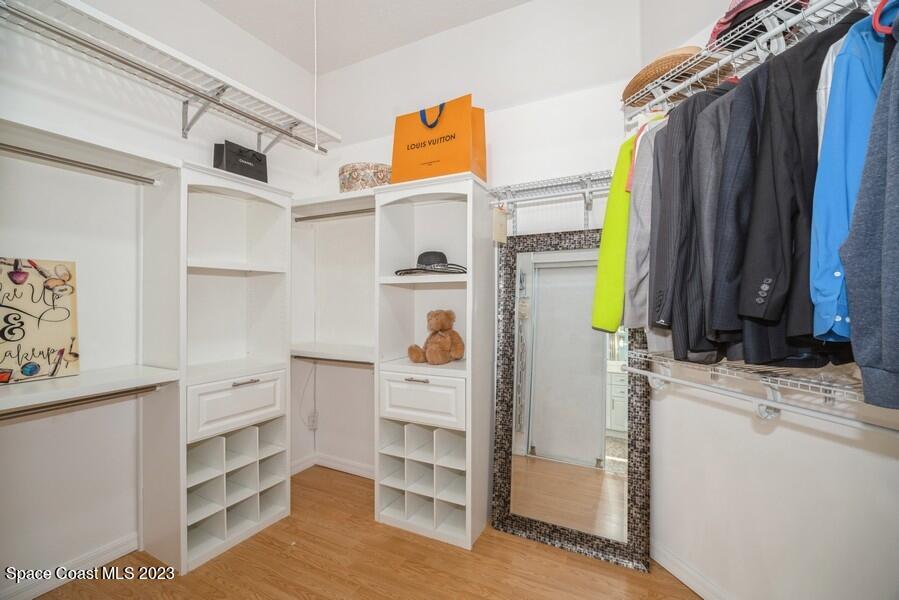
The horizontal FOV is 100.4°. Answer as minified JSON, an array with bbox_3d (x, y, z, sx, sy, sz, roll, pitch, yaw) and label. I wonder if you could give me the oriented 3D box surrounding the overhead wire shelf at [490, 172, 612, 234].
[{"bbox_3d":[0.586,-0.490,1.937,0.735,0.168,0.305,0,-1,27],"label":"overhead wire shelf"}]

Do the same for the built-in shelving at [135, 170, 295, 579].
[{"bbox_3d":[-1.258,0.314,2.063,0.392,1.899,0.589,0,-1,28],"label":"built-in shelving"}]

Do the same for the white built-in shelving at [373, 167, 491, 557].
[{"bbox_3d":[-0.071,0.314,2.204,0.589,1.899,0.405,0,-1,26],"label":"white built-in shelving"}]

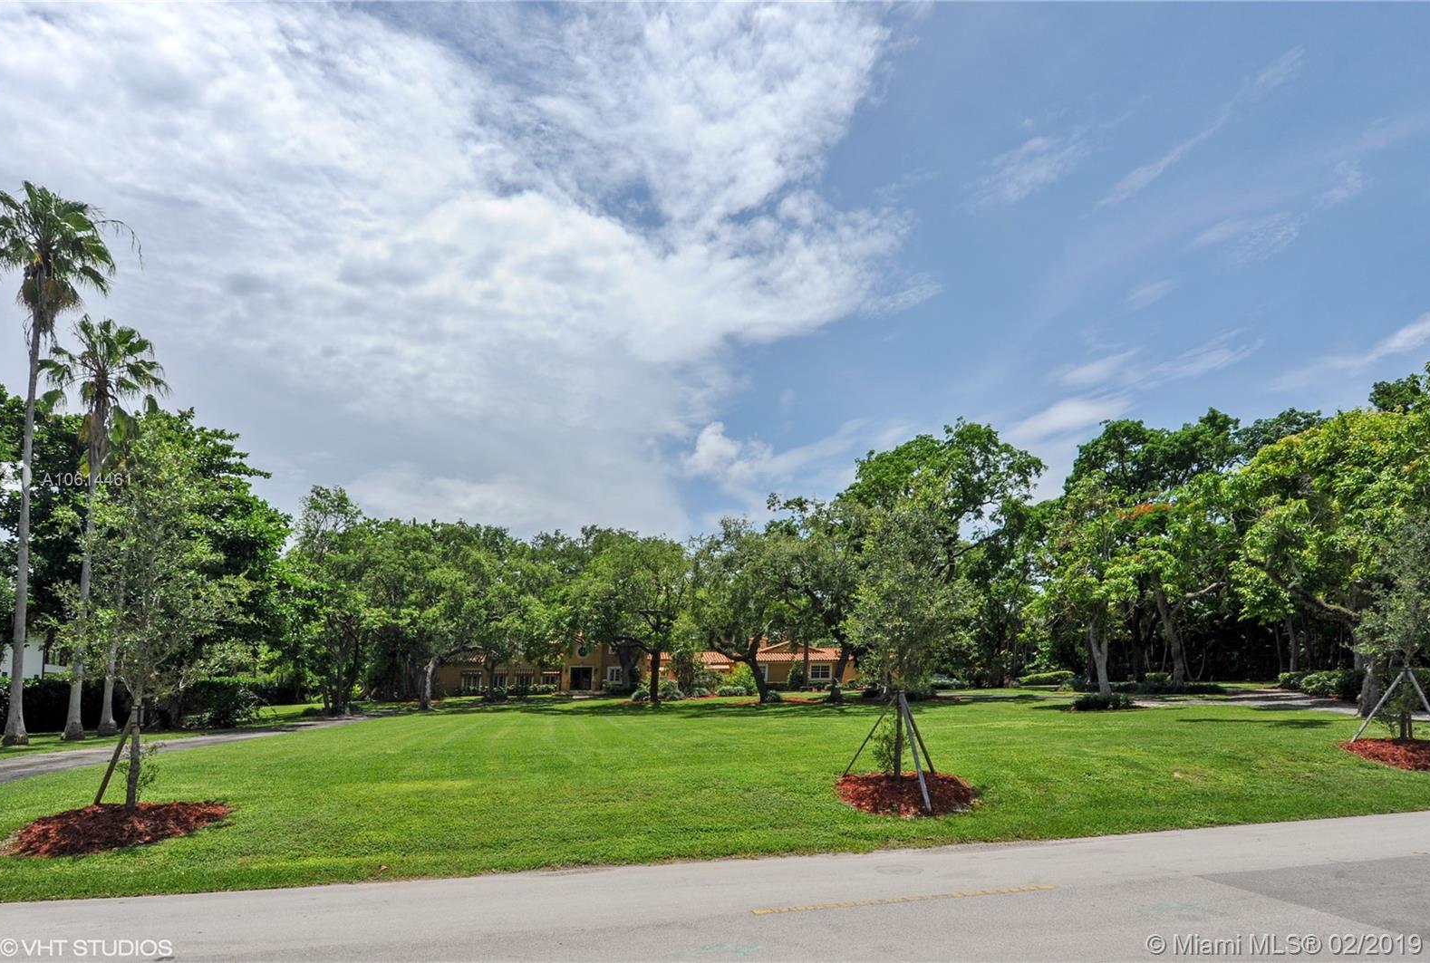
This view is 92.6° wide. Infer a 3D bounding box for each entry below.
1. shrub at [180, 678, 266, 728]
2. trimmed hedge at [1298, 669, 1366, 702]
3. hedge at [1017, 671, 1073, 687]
[{"bbox_3d":[-18.526,8.355,25.800,2.600,1.700,2.000,0,-15,0],"label":"shrub"},{"bbox_3d":[26.108,8.623,29.000,1.700,1.200,2.900,-8,-17,26],"label":"trimmed hedge"},{"bbox_3d":[23.419,13.979,48.500,3.500,1.000,1.800,0,-15,0],"label":"hedge"}]

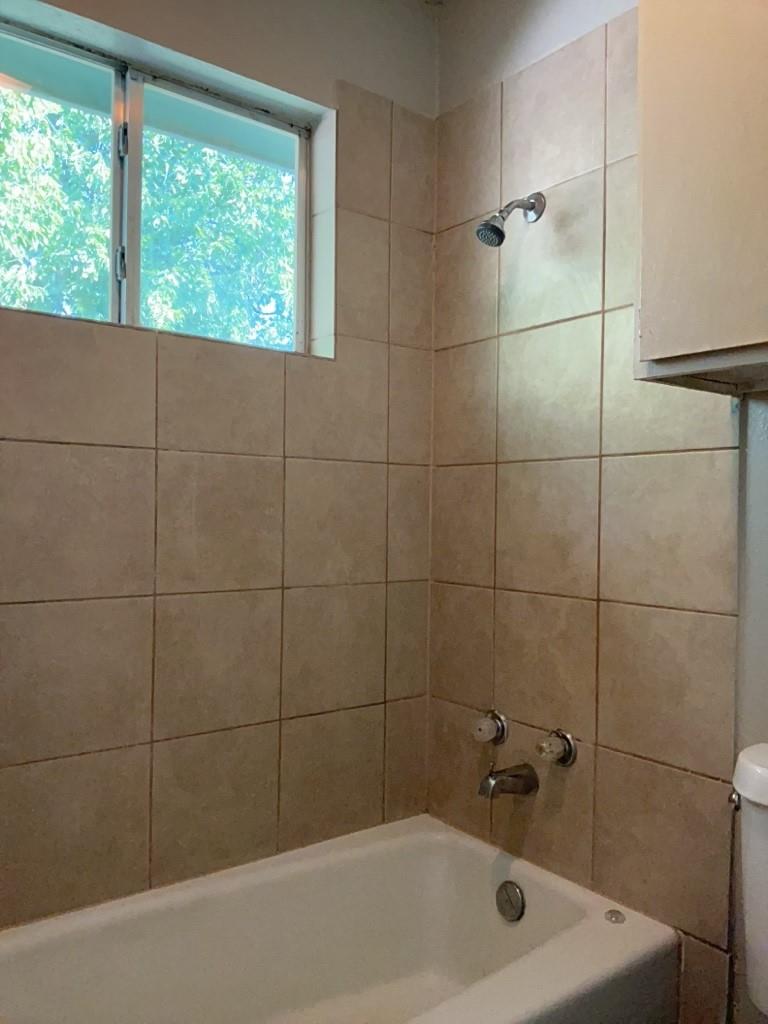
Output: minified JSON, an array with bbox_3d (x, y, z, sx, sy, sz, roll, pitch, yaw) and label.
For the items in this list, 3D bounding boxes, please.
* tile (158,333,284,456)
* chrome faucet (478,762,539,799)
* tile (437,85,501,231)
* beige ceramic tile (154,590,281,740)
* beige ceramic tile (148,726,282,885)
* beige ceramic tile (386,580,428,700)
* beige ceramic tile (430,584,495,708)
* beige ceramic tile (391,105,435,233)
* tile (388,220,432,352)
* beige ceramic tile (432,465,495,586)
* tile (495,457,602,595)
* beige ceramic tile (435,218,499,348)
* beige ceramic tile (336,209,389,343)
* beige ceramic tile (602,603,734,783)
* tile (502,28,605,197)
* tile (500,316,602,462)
[{"bbox_3d":[-0.352,-0.250,1.754,0.302,0.240,0.020,1,0,-38],"label":"tile"},{"bbox_3d":[0.288,0.617,1.819,0.139,0.084,0.056,1,0,-38],"label":"chrome faucet"},{"bbox_3d":[0.218,-0.898,2.059,0.012,0.309,0.239,1,0,-38],"label":"tile"},{"bbox_3d":[-0.364,0.331,1.775,0.304,0.304,0.010,1,0,-37],"label":"beige ceramic tile"},{"bbox_3d":[-0.365,0.632,1.753,0.302,0.304,0.020,1,0,-38],"label":"beige ceramic tile"},{"bbox_3d":[0.060,0.337,2.099,0.144,0.304,0.010,1,0,-37],"label":"beige ceramic tile"},{"bbox_3d":[0.200,0.335,2.026,0.020,0.301,0.236,1,0,-38],"label":"beige ceramic tile"},{"bbox_3d":[0.077,-0.898,2.100,0.144,0.306,0.010,1,0,-37],"label":"beige ceramic tile"},{"bbox_3d":[0.071,-0.581,2.078,0.144,0.305,0.020,1,0,-38],"label":"tile"},{"bbox_3d":[0.205,0.032,2.061,0.012,0.305,0.239,1,0,-38],"label":"beige ceramic tile"},{"bbox_3d":[0.374,0.034,1.842,0.012,0.305,0.305,1,0,-38],"label":"tile"},{"bbox_3d":[0.214,-0.587,2.060,0.012,0.305,0.239,1,0,-38],"label":"beige ceramic tile"},{"bbox_3d":[-0.052,-0.590,2.005,0.165,0.308,0.010,1,0,-37],"label":"beige ceramic tile"},{"bbox_3d":[0.557,0.347,1.597,0.012,0.305,0.304,1,0,-38],"label":"beige ceramic tile"},{"bbox_3d":[0.384,-0.894,1.833,0.010,0.306,0.304,1,0,-38],"label":"tile"},{"bbox_3d":[0.373,-0.270,1.812,0.020,0.302,0.299,1,0,-38],"label":"tile"}]

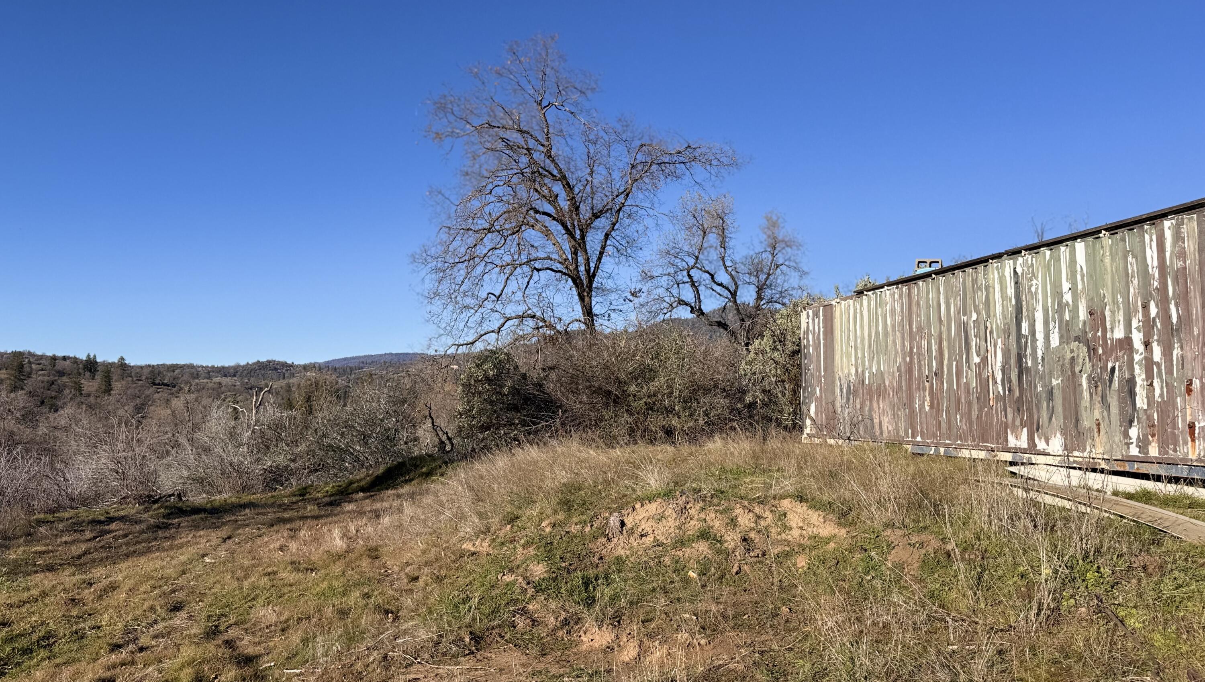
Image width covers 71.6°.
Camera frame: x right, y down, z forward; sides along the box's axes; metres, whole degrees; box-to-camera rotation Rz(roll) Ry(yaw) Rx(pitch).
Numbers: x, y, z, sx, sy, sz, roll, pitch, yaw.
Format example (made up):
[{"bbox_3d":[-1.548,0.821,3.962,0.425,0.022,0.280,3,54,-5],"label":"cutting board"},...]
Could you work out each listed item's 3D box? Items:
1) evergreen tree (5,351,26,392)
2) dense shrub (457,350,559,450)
[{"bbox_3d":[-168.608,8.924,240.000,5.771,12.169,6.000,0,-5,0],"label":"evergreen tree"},{"bbox_3d":[-2.031,1.242,17.500,2.085,2.149,2.000,0,-5,0],"label":"dense shrub"}]

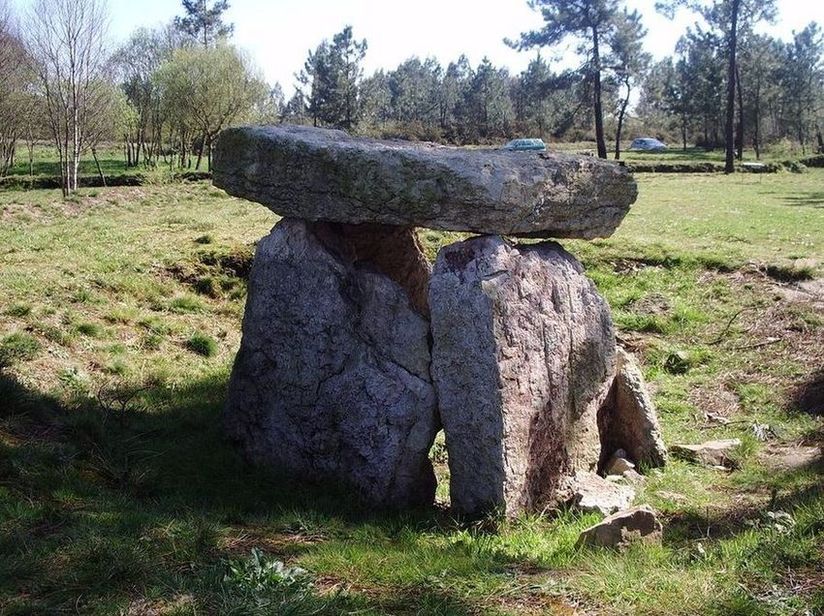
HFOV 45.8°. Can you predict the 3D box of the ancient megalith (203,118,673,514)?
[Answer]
[{"bbox_3d":[0.190,-0.060,5.980,2.600,2.080,1.900,0,10,0],"label":"ancient megalith"}]

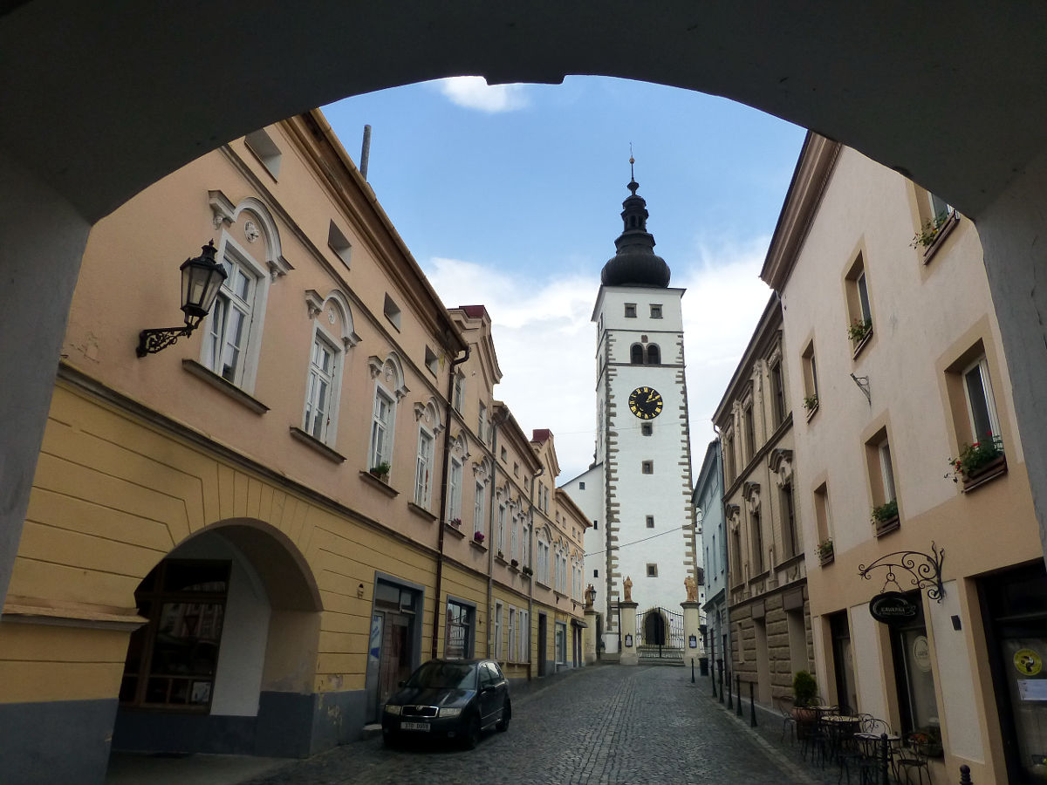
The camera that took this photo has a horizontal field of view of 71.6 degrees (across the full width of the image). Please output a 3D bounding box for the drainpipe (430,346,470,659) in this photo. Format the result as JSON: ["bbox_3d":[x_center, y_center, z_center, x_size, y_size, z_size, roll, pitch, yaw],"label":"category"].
[{"bbox_3d":[-1.852,3.116,18.608,0.550,9.400,0.150,-3,-21,11],"label":"drainpipe"}]

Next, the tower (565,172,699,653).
[{"bbox_3d":[8.806,-1.224,55.470,6.400,40.100,6.300,2,-21,-1],"label":"tower"}]

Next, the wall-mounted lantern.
[{"bbox_3d":[-3.877,-1.106,8.309,0.880,1.460,0.520,-3,-21,11],"label":"wall-mounted lantern"}]

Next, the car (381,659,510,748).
[{"bbox_3d":[-1.427,6.028,14.253,1.670,1.450,3.970,-3,-18,11],"label":"car"}]

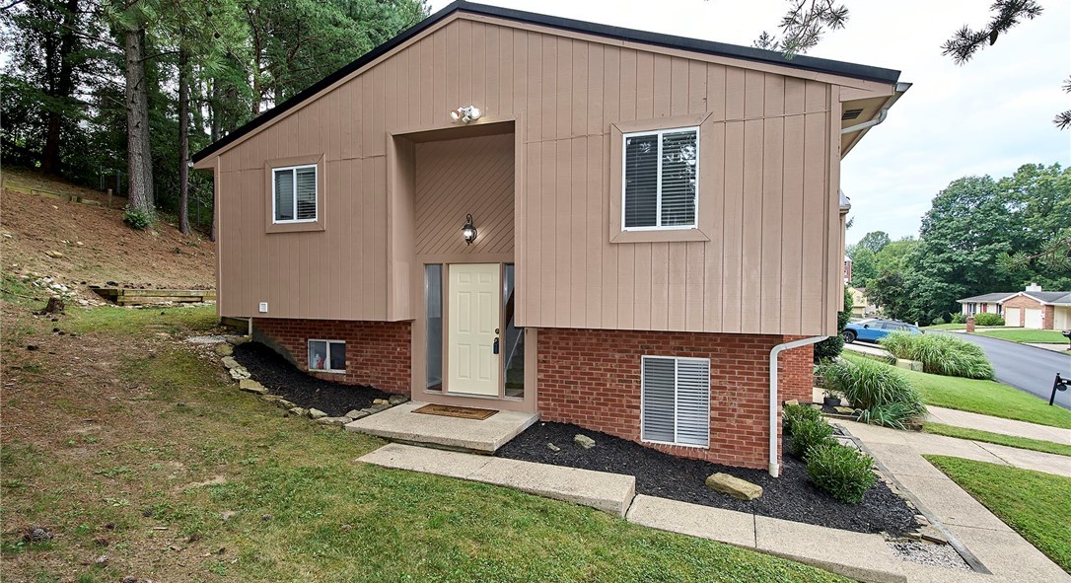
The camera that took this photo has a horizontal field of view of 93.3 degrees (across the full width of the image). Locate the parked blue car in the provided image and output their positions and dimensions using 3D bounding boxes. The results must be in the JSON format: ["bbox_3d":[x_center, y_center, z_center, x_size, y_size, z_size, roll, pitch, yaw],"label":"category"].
[{"bbox_3d":[19.298,2.283,28.839,4.520,1.630,1.830,8,4,20],"label":"parked blue car"}]

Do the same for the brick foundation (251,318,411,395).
[{"bbox_3d":[-3.443,1.013,8.623,3.326,1.143,0.350,1,1,20],"label":"brick foundation"}]

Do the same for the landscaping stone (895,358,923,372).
[{"bbox_3d":[17.940,3.555,24.200,1.100,0.440,0.450,1,1,20],"label":"landscaping stone"}]

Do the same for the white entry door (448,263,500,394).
[{"bbox_3d":[-0.941,0.577,7.765,0.850,1.997,0.050,1,1,20],"label":"white entry door"}]

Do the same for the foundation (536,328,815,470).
[{"bbox_3d":[1.602,1.308,6.766,3.215,1.637,0.350,1,1,20],"label":"foundation"}]

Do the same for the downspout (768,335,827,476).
[{"bbox_3d":[3.120,1.363,6.021,0.590,1.700,0.200,1,1,20],"label":"downspout"}]

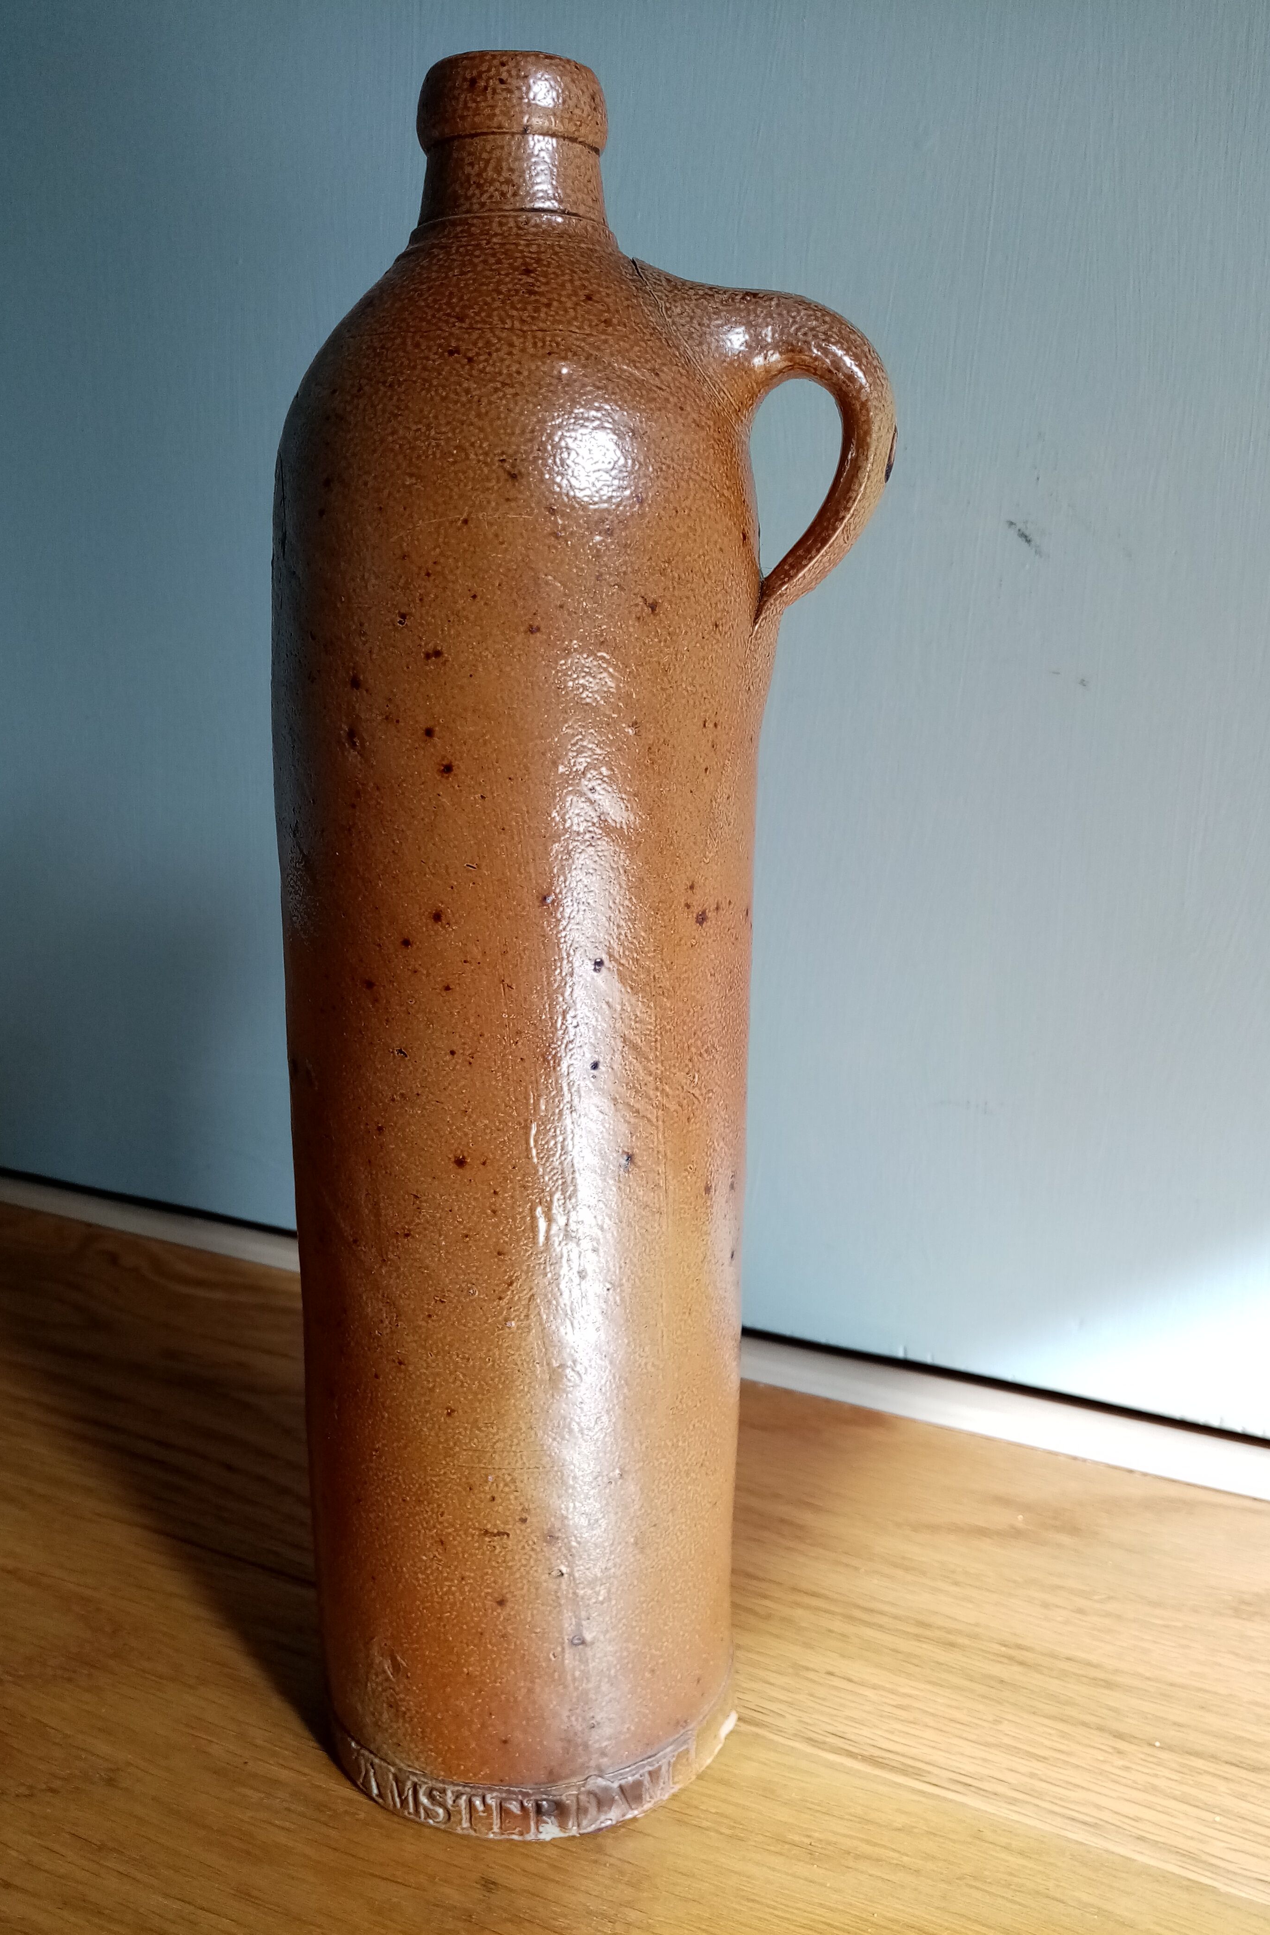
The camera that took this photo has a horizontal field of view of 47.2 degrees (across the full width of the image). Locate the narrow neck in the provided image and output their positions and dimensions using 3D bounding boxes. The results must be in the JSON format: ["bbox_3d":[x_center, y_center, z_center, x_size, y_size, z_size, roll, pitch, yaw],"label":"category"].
[{"bbox_3d":[-0.019,-0.126,0.238,0.031,0.011,0.031,-1,14,-4],"label":"narrow neck"}]

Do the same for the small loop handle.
[{"bbox_3d":[0.029,-0.082,0.236,0.026,0.052,0.019,4,14,13],"label":"small loop handle"}]

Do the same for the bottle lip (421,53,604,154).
[{"bbox_3d":[-0.019,-0.137,0.235,0.031,0.013,0.031,-1,14,-4],"label":"bottle lip"}]

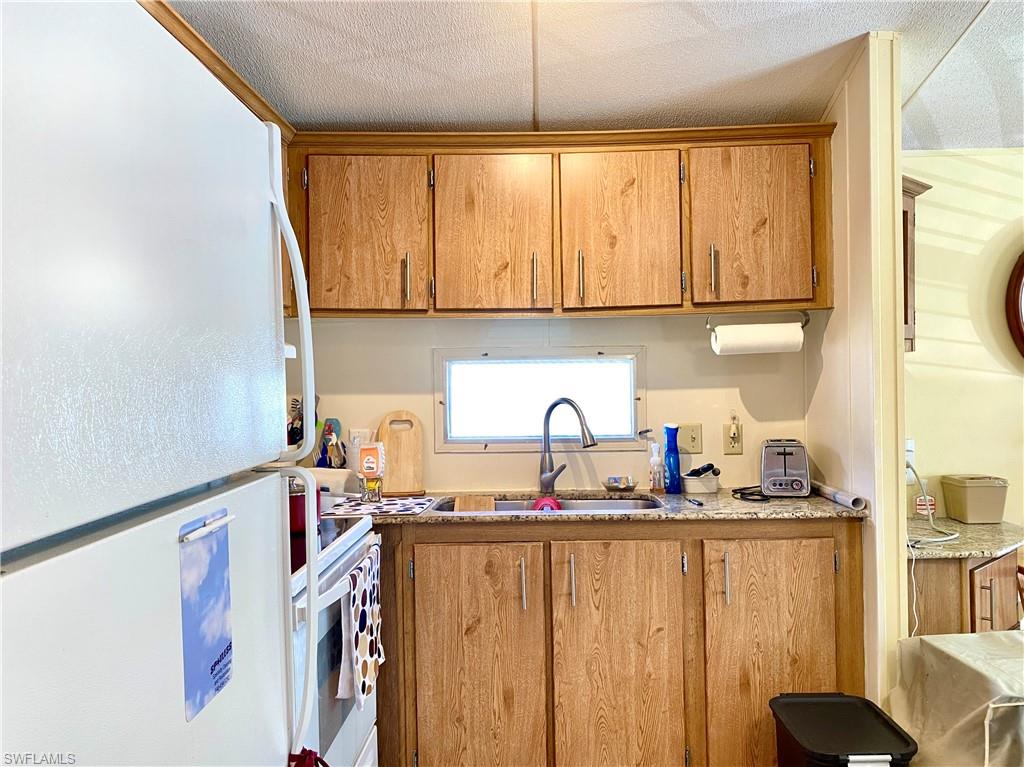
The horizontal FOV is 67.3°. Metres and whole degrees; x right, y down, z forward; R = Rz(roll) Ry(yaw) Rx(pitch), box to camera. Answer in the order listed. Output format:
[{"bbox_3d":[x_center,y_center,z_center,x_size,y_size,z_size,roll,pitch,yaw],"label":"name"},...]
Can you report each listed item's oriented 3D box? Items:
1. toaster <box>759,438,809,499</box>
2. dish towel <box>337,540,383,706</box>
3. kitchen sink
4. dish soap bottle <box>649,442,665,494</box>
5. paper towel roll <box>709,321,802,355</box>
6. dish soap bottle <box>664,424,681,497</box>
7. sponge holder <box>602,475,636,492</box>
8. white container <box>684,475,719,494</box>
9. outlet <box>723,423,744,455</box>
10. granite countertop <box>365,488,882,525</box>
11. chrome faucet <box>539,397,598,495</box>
[{"bbox_3d":[0.996,0.298,2.795,0.172,0.193,0.245,-1,0,20],"label":"toaster"},{"bbox_3d":[-0.398,0.630,2.076,0.068,0.335,0.375,-1,0,2],"label":"dish towel"},{"bbox_3d":[0.123,0.515,2.654,0.787,0.200,0.367,-1,0,2],"label":"kitchen sink"},{"bbox_3d":[0.527,0.311,2.817,0.056,0.186,0.054,-1,0,19],"label":"dish soap bottle"},{"bbox_3d":[0.836,-0.153,2.618,0.282,0.102,0.102,-2,0,2],"label":"paper towel roll"},{"bbox_3d":[0.587,0.271,2.827,0.057,0.260,0.058,-1,0,39],"label":"dish soap bottle"},{"bbox_3d":[0.404,0.378,2.877,0.132,0.055,0.090,-1,0,2],"label":"sponge holder"},{"bbox_3d":[0.694,0.368,2.847,0.135,0.066,0.105,-1,0,2],"label":"white container"},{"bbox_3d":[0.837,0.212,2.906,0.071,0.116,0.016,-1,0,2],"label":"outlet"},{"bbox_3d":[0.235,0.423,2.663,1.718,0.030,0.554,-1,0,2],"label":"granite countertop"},{"bbox_3d":[0.200,0.229,2.839,0.235,0.362,0.100,-1,0,44],"label":"chrome faucet"}]

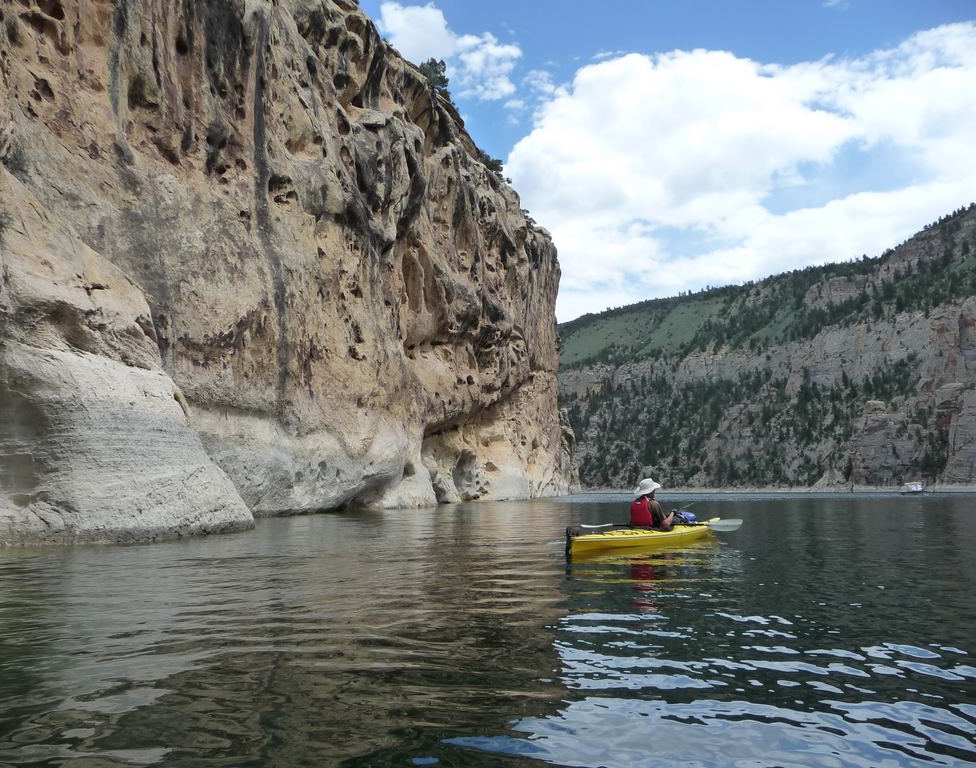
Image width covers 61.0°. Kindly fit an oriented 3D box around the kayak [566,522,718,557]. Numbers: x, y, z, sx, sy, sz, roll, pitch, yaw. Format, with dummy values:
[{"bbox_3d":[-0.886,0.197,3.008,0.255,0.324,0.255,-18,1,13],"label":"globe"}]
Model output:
[{"bbox_3d":[2.331,2.099,11.509,0.620,0.390,4.744,-5,-9,36],"label":"kayak"}]

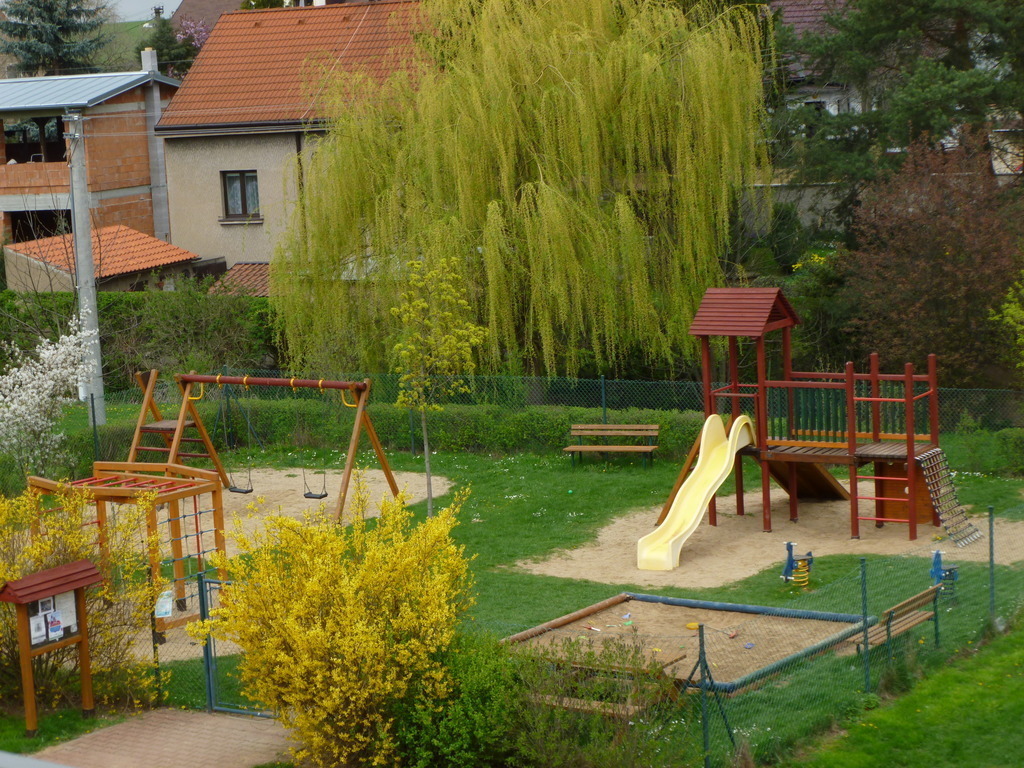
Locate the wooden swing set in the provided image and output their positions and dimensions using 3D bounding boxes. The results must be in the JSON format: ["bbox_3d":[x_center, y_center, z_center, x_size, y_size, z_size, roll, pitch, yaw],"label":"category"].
[{"bbox_3d":[-4.736,1.022,43.852,5.550,2.480,1.950,2,9,35],"label":"wooden swing set"}]

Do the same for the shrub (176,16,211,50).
[{"bbox_3d":[-12.382,-13.432,92.000,2.000,2.000,2.000,-3,8,0],"label":"shrub"}]

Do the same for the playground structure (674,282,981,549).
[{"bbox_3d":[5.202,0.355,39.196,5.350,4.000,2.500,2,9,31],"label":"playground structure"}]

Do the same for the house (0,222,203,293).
[{"bbox_3d":[-12.455,-2.892,72.761,2.710,3.300,6.900,0,8,21],"label":"house"}]

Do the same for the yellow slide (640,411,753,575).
[{"bbox_3d":[2.925,1.689,37.853,0.640,1.960,3.200,2,9,31],"label":"yellow slide"}]

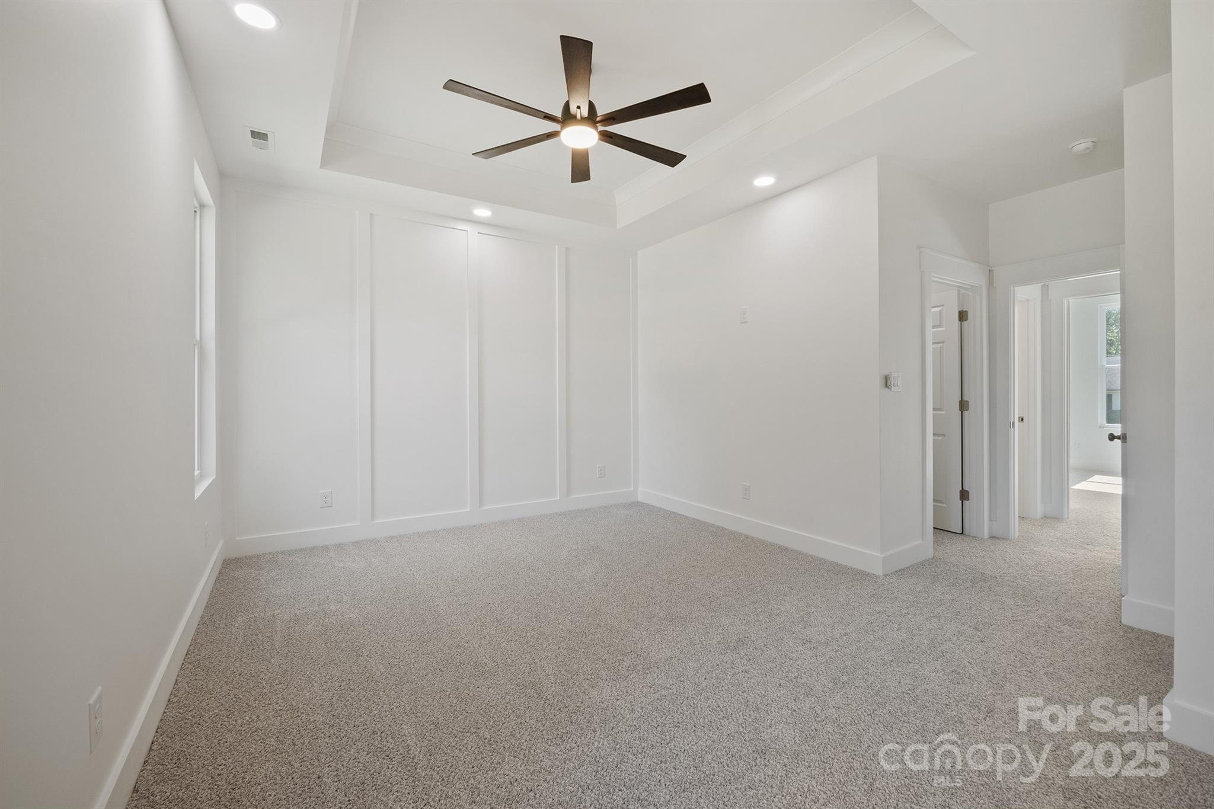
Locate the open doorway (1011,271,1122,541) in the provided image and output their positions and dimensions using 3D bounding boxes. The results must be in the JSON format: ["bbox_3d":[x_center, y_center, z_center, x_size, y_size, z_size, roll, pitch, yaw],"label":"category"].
[{"bbox_3d":[3.513,0.069,3.735,0.130,2.040,0.820,0,0,-32],"label":"open doorway"}]

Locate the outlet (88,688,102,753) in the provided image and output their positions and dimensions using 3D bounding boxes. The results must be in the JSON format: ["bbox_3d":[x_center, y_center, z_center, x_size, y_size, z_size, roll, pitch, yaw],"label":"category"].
[{"bbox_3d":[-1.291,0.802,1.278,0.009,0.123,0.080,0,0,-32],"label":"outlet"}]

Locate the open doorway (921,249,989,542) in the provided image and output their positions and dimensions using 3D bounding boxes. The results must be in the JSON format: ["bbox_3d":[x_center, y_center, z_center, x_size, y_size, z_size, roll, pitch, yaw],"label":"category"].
[{"bbox_3d":[2.679,0.008,3.908,1.000,2.160,0.140,0,0,-32],"label":"open doorway"}]

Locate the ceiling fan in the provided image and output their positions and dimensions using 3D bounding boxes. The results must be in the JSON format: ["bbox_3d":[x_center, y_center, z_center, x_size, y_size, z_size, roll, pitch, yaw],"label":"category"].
[{"bbox_3d":[-0.154,-1.702,2.897,1.460,0.420,1.500,0,0,-2],"label":"ceiling fan"}]

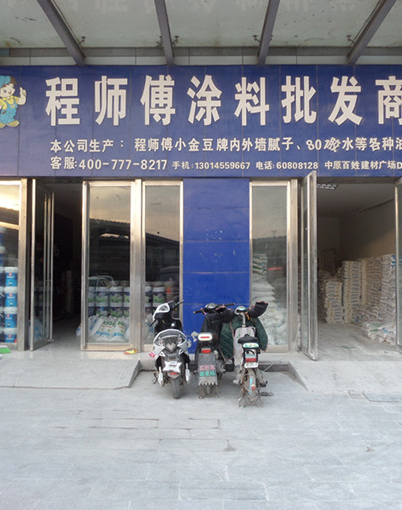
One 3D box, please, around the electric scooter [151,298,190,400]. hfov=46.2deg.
[{"bbox_3d":[-0.377,1.196,6.227,0.620,1.070,1.700,0,-2,-3],"label":"electric scooter"}]

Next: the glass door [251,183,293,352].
[{"bbox_3d":[1.185,0.184,7.942,0.725,2.880,0.070,0,-2,1],"label":"glass door"}]

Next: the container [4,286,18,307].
[{"bbox_3d":[-3.300,0.744,8.310,0.325,0.355,0.325,0,-2,0],"label":"container"}]

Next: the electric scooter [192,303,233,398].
[{"bbox_3d":[0.139,1.196,6.225,0.600,1.070,1.620,0,-2,3],"label":"electric scooter"}]

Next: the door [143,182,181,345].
[{"bbox_3d":[-0.644,0.176,7.987,0.672,2.879,0.070,0,-2,1],"label":"door"}]

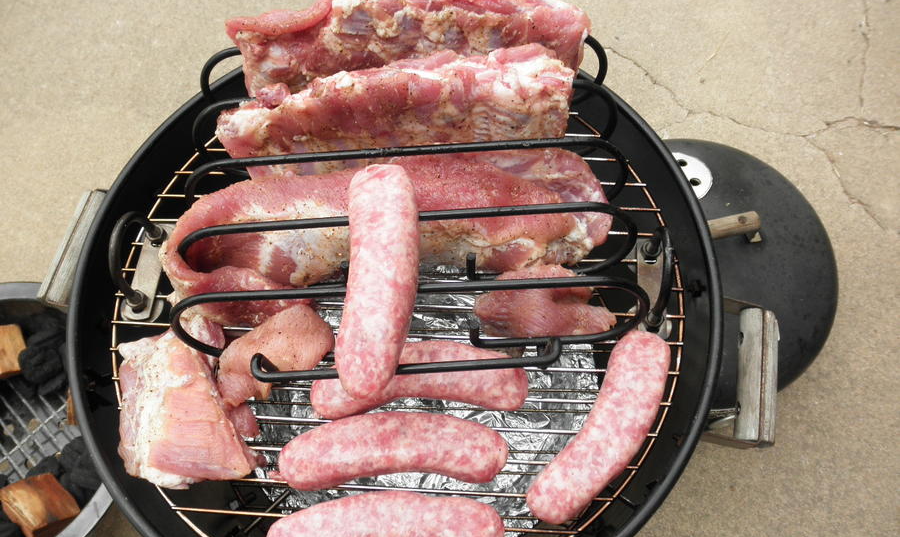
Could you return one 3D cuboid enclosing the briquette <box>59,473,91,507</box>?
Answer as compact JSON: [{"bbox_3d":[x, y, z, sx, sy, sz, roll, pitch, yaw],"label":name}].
[{"bbox_3d":[-0.438,0.258,0.854,0.047,0.034,0.050,36,72,18],"label":"briquette"}]

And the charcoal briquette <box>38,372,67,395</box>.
[{"bbox_3d":[-0.505,0.142,0.926,0.050,0.034,0.047,-35,68,-13],"label":"charcoal briquette"}]

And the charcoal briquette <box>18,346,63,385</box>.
[{"bbox_3d":[-0.511,0.121,0.908,0.049,0.032,0.049,-21,66,-6],"label":"charcoal briquette"}]

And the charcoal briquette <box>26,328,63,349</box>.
[{"bbox_3d":[-0.519,0.090,0.937,0.050,0.034,0.047,-23,66,-8],"label":"charcoal briquette"}]

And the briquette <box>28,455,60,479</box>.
[{"bbox_3d":[-0.487,0.245,0.879,0.047,0.034,0.050,36,72,18],"label":"briquette"}]

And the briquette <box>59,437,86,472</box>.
[{"bbox_3d":[-0.447,0.225,0.873,0.047,0.034,0.050,37,53,16],"label":"briquette"}]

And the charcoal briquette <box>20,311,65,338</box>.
[{"bbox_3d":[-0.522,0.074,0.942,0.050,0.034,0.047,-23,66,-8],"label":"charcoal briquette"}]

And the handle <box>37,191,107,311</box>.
[{"bbox_3d":[-0.296,-0.015,0.589,0.026,0.028,0.097,9,66,8],"label":"handle"}]

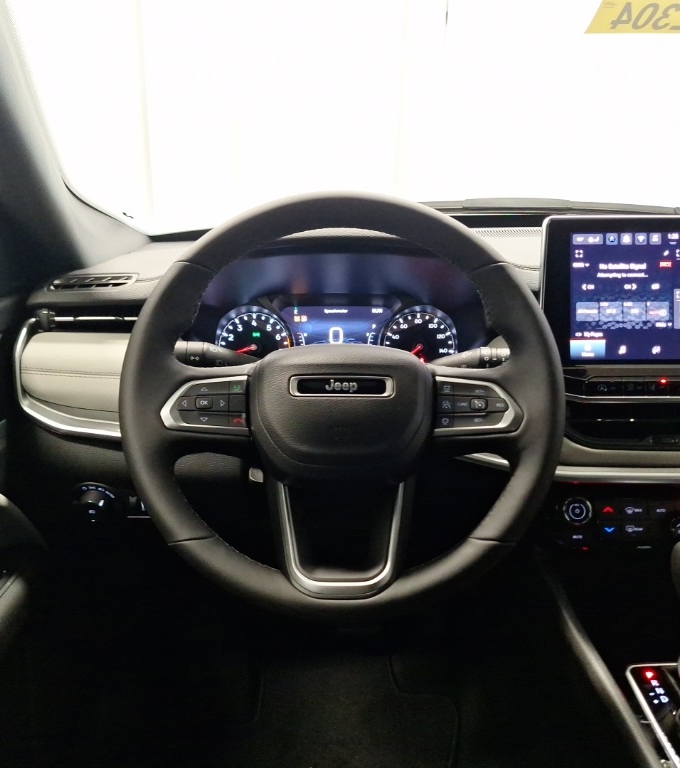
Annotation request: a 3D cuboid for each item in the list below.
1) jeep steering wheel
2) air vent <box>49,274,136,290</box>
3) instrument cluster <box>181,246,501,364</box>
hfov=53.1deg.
[{"bbox_3d":[0.002,0.013,0.592,0.374,0.365,0.095,0,-11,0],"label":"jeep steering wheel"},{"bbox_3d":[-0.285,-0.117,0.785,0.100,0.022,0.042,0,16,0],"label":"air vent"},{"bbox_3d":[-0.002,-0.083,0.800,0.370,0.160,0.100,0,-3,0],"label":"instrument cluster"}]

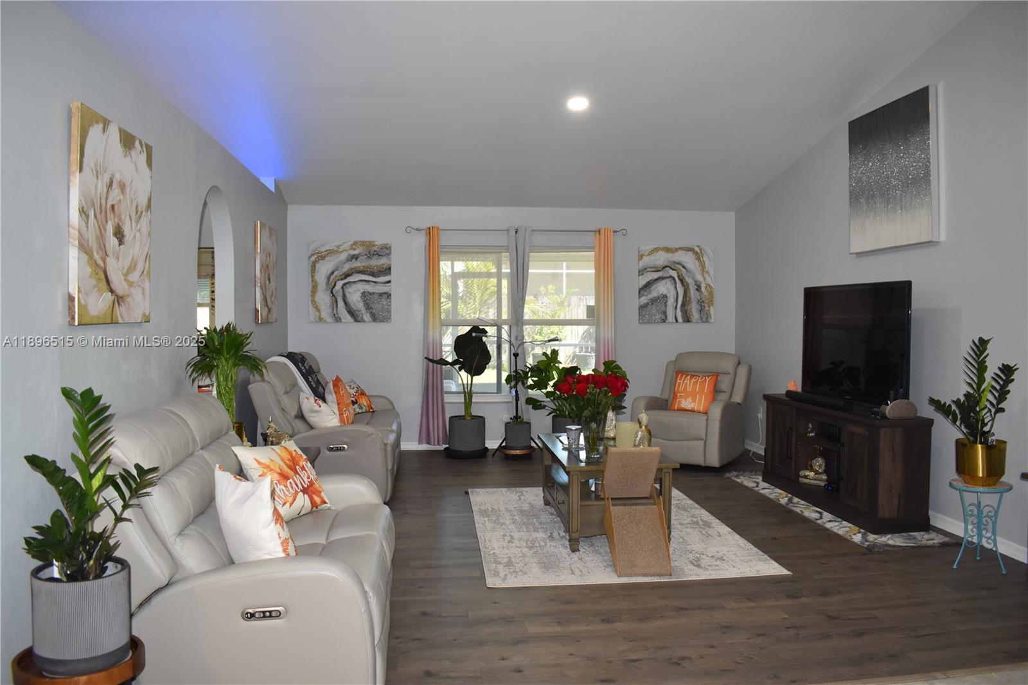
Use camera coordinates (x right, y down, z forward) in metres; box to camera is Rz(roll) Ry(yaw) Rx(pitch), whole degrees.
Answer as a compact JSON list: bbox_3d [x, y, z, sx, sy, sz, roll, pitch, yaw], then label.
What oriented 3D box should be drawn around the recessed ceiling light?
[{"bbox_3d":[0.462,-1.728,5.582,0.170,0.030,0.170,0,-9,-6],"label":"recessed ceiling light"}]

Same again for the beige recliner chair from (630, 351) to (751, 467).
[{"bbox_3d":[1.703,0.603,7.470,0.880,1.030,0.980,1,2,32],"label":"beige recliner chair"}]

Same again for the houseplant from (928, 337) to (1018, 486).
[{"bbox_3d":[2.433,0.358,4.080,0.429,0.776,0.386,0,2,-6],"label":"houseplant"}]

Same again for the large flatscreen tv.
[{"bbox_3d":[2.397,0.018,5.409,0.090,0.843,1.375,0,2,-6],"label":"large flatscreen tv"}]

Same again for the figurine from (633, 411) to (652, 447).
[{"bbox_3d":[0.823,0.559,5.032,0.140,0.260,0.115,-2,3,-44],"label":"figurine"}]

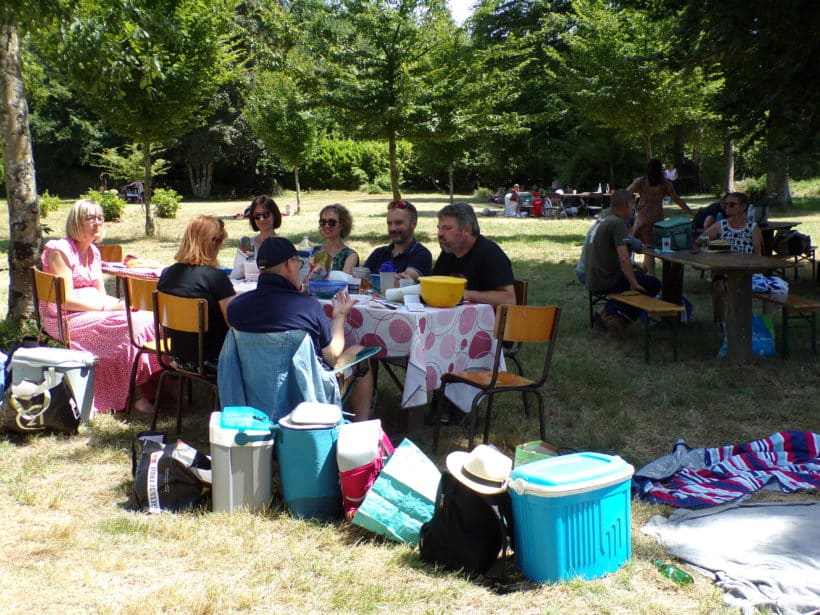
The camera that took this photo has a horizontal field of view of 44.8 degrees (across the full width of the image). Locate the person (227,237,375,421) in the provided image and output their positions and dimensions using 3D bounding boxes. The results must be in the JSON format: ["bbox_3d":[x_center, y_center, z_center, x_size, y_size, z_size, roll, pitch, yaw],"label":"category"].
[{"bbox_3d":[-0.503,0.200,4.989,0.580,1.140,0.800,5,10,28],"label":"person"}]

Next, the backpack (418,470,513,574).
[{"bbox_3d":[0.213,0.757,3.872,0.240,0.410,0.300,-6,10,-36],"label":"backpack"}]

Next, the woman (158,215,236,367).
[{"bbox_3d":[-0.962,0.112,5.250,0.500,1.220,0.750,8,11,39],"label":"woman"}]

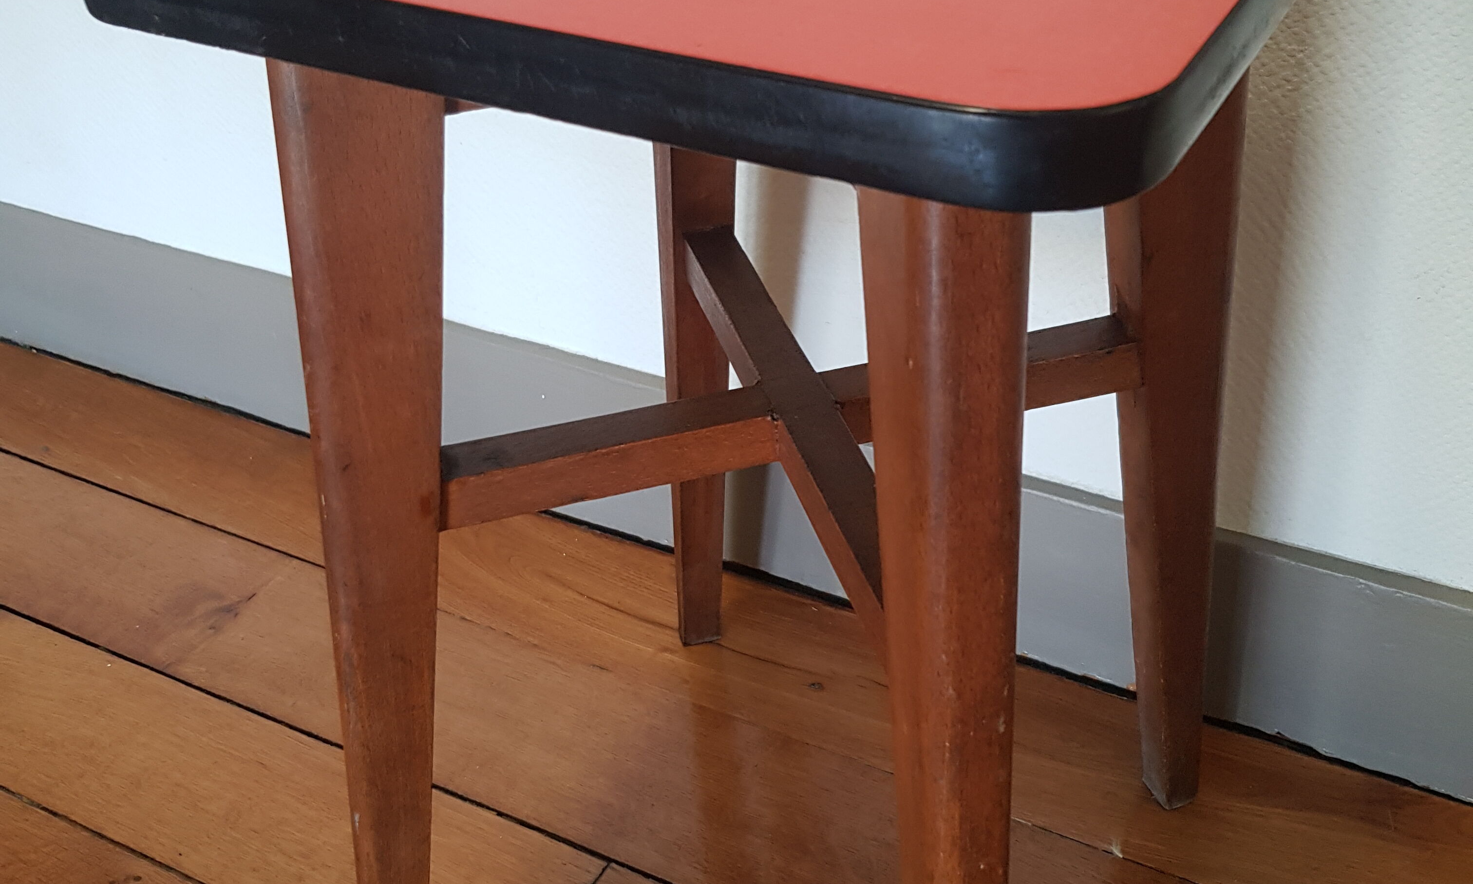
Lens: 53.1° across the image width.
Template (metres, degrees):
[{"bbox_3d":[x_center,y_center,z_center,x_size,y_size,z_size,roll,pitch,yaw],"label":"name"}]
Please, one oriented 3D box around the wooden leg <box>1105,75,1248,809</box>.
[{"bbox_3d":[0.172,-0.002,0.575,0.053,0.456,0.031,-18,39,-5],"label":"wooden leg"}]

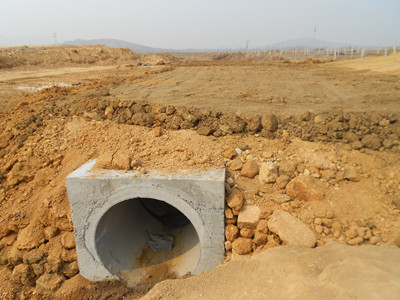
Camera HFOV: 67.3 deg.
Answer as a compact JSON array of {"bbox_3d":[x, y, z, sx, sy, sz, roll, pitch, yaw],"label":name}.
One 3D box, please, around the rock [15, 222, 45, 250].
[{"bbox_3d":[-1.924,0.979,3.400,0.310,0.200,0.250,0,18,0],"label":"rock"}]

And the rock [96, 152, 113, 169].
[{"bbox_3d":[-1.087,0.119,3.420,0.180,0.130,0.170,0,18,0],"label":"rock"}]

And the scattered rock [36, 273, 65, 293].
[{"bbox_3d":[-1.632,1.447,3.280,0.280,0.160,0.200,0,18,0],"label":"scattered rock"}]

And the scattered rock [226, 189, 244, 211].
[{"bbox_3d":[0.381,0.531,3.220,0.190,0.210,0.190,0,18,0],"label":"scattered rock"}]

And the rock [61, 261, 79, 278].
[{"bbox_3d":[-1.412,1.293,3.250,0.200,0.180,0.180,0,18,0],"label":"rock"}]

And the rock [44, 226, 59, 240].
[{"bbox_3d":[-1.671,0.940,3.380,0.160,0.150,0.150,0,18,0],"label":"rock"}]

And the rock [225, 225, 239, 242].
[{"bbox_3d":[0.336,0.889,3.200,0.150,0.180,0.160,0,18,0],"label":"rock"}]

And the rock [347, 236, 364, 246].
[{"bbox_3d":[1.667,0.981,3.220,0.185,0.090,0.115,0,18,0],"label":"rock"}]

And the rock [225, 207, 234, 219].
[{"bbox_3d":[0.325,0.707,3.370,0.120,0.110,0.120,0,18,0],"label":"rock"}]

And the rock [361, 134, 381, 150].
[{"bbox_3d":[2.255,-0.099,3.950,0.270,0.200,0.220,0,18,0],"label":"rock"}]

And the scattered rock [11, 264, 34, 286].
[{"bbox_3d":[-1.920,1.358,3.250,0.240,0.170,0.190,0,18,0],"label":"scattered rock"}]

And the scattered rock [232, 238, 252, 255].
[{"bbox_3d":[0.447,1.015,3.160,0.200,0.170,0.180,0,18,0],"label":"scattered rock"}]

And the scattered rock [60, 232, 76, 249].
[{"bbox_3d":[-1.448,1.000,3.320,0.180,0.180,0.170,0,18,0],"label":"scattered rock"}]

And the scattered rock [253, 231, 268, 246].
[{"bbox_3d":[0.676,0.984,3.330,0.170,0.140,0.150,0,18,0],"label":"scattered rock"}]

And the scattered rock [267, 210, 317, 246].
[{"bbox_3d":[1.001,0.849,3.250,0.500,0.310,0.300,8,20,24],"label":"scattered rock"}]

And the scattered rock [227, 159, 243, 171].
[{"bbox_3d":[0.408,0.171,3.550,0.180,0.110,0.150,0,18,0],"label":"scattered rock"}]

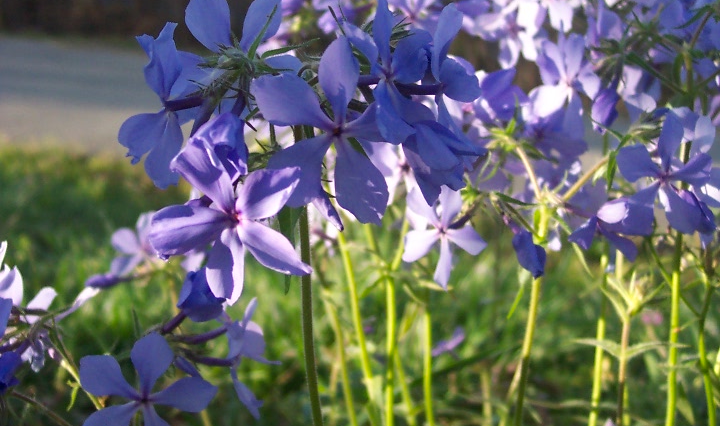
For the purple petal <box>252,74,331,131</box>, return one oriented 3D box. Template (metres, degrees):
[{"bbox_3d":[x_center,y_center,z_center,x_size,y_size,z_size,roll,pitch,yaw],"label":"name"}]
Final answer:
[{"bbox_3d":[-0.015,-0.023,0.250,0.019,0.011,0.004,27,8,3],"label":"purple petal"}]

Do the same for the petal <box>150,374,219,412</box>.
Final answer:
[{"bbox_3d":[-0.046,0.048,0.300,0.017,0.010,0.004,-10,0,0],"label":"petal"}]

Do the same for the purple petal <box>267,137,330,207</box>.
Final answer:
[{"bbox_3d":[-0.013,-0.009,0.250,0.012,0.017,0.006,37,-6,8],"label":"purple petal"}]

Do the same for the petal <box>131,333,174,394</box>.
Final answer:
[{"bbox_3d":[-0.056,0.040,0.300,0.011,0.016,0.004,8,0,3],"label":"petal"}]

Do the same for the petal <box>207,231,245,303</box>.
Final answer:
[{"bbox_3d":[-0.028,0.012,0.250,0.009,0.016,0.005,7,11,-1],"label":"petal"}]

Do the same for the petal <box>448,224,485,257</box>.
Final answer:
[{"bbox_3d":[0.036,0.009,0.386,0.015,0.008,0.003,24,-8,-4],"label":"petal"}]

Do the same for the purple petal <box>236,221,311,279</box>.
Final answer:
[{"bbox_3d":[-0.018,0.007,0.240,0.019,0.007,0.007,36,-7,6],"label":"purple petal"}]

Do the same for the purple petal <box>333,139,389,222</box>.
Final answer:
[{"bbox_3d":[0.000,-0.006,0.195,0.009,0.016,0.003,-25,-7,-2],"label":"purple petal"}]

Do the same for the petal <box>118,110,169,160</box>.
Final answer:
[{"bbox_3d":[-0.049,-0.018,0.260,0.013,0.010,0.007,-30,-13,0],"label":"petal"}]

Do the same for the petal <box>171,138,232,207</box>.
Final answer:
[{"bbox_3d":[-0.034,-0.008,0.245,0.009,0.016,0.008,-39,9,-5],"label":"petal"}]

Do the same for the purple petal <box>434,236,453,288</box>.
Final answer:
[{"bbox_3d":[0.031,0.018,0.420,0.007,0.020,0.006,1,-9,11],"label":"purple petal"}]

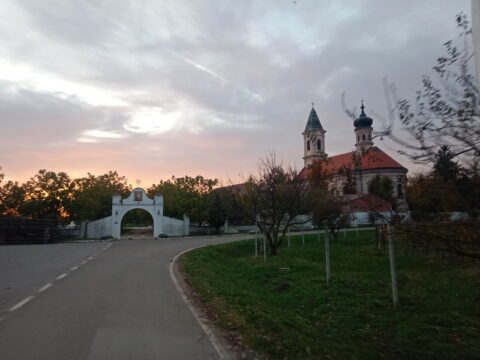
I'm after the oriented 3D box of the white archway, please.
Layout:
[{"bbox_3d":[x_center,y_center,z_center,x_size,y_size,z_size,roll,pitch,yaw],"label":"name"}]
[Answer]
[{"bbox_3d":[-11.467,3.737,38.650,5.690,5.610,0.900,1,-7,-12],"label":"white archway"}]

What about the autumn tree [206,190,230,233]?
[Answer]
[{"bbox_3d":[-3.201,4.704,51.395,3.560,6.320,3.500,-1,-7,0],"label":"autumn tree"}]

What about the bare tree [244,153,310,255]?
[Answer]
[{"bbox_3d":[1.808,1.146,17.321,3.200,5.130,3.300,-1,-7,0],"label":"bare tree"}]

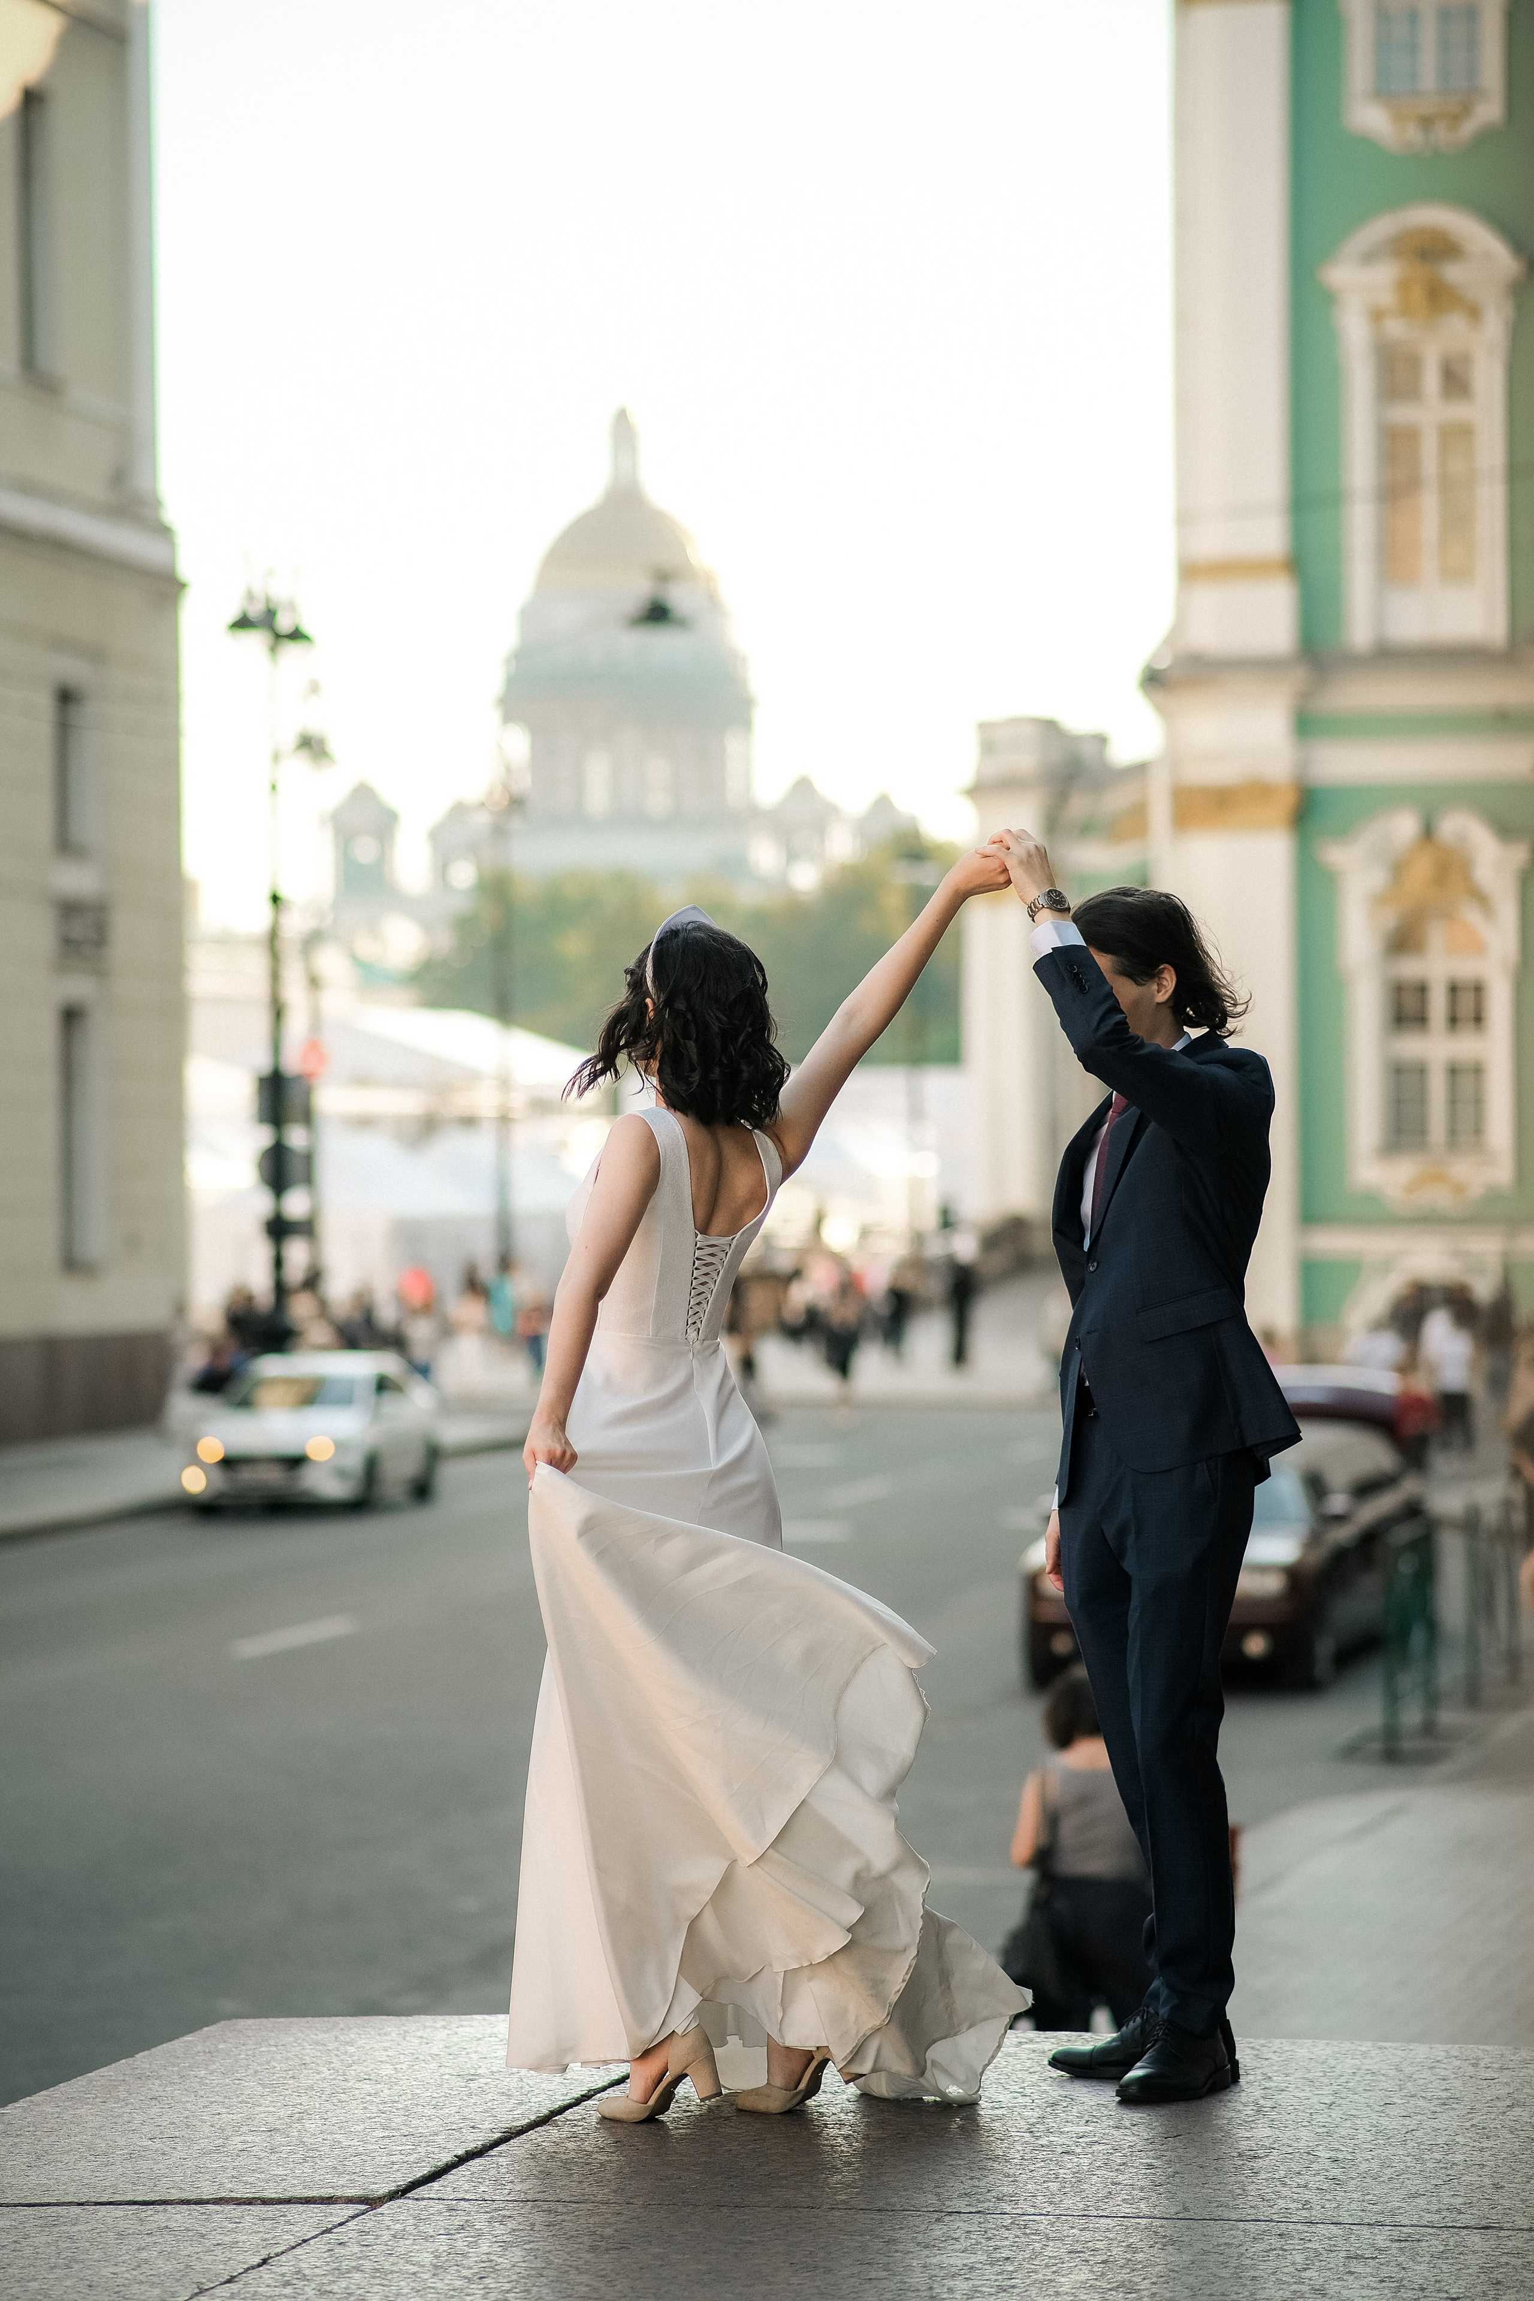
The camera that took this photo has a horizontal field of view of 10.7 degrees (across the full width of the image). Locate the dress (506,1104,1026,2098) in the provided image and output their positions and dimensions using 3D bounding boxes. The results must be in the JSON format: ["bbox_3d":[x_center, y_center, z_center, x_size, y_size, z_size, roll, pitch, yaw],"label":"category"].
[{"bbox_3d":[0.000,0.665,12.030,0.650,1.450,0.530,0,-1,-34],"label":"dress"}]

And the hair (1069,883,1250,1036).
[{"bbox_3d":[0.589,-0.282,12.270,0.255,0.230,0.190,0,0,-16],"label":"hair"}]

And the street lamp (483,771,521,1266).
[{"bbox_3d":[-4.399,-1.211,135.028,0.750,10.100,0.750,0,-1,0],"label":"street lamp"}]

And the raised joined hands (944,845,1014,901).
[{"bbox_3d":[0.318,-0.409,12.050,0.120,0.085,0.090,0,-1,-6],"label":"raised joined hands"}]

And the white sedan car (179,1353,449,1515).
[{"bbox_3d":[-4.516,2.783,81.500,1.770,1.460,4.450,0,0,10],"label":"white sedan car"}]

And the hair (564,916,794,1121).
[{"bbox_3d":[-0.126,-0.184,11.900,0.290,0.300,0.260,0,0,-25],"label":"hair"}]

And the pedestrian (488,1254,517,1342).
[{"bbox_3d":[-3.813,2.347,118.000,0.450,1.670,0.320,0,0,-37],"label":"pedestrian"}]

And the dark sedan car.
[{"bbox_3d":[2.878,2.343,50.500,1.850,1.680,4.750,-1,0,10],"label":"dark sedan car"}]

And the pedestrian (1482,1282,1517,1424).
[{"bbox_3d":[8.600,2.373,96.000,0.460,1.690,0.320,0,0,0],"label":"pedestrian"}]

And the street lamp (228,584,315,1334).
[{"bbox_3d":[-6.371,-1.696,105.000,1.100,11.000,1.000,0,0,0],"label":"street lamp"}]

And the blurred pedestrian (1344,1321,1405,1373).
[{"bbox_3d":[5.734,2.285,76.984,0.500,1.700,0.360,0,-1,0],"label":"blurred pedestrian"}]

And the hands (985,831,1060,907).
[{"bbox_3d":[0.379,-0.419,12.100,0.120,0.120,0.100,0,0,0],"label":"hands"}]

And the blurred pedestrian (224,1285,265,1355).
[{"bbox_3d":[-6.949,2.689,108.984,0.500,1.700,0.360,0,-1,0],"label":"blurred pedestrian"}]

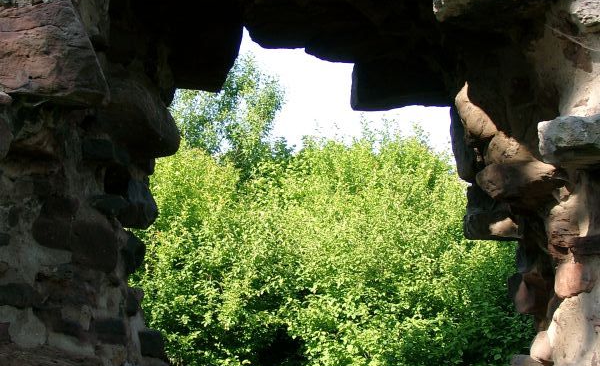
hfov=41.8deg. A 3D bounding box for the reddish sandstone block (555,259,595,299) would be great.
[{"bbox_3d":[1.013,0.356,2.900,0.140,0.140,0.150,1,2,17],"label":"reddish sandstone block"}]

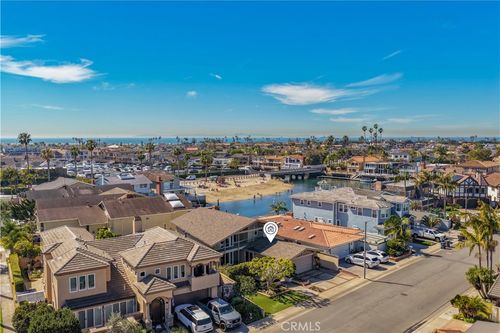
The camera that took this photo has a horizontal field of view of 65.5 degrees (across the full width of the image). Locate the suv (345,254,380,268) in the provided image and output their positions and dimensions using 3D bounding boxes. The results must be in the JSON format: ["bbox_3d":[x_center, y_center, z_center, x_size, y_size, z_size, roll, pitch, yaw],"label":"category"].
[{"bbox_3d":[16.252,12.986,55.941,1.850,1.580,4.700,-4,6,-43],"label":"suv"}]

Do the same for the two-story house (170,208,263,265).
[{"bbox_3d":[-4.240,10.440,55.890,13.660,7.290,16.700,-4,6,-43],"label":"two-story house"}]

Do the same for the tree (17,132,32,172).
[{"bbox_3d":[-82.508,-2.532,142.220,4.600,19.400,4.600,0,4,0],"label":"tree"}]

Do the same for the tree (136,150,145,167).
[{"bbox_3d":[-59.430,-3.120,211.530,4.360,11.180,4.360,0,4,0],"label":"tree"}]

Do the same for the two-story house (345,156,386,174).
[{"bbox_3d":[58.523,-1.154,195.585,19.500,8.500,13.000,1,5,15],"label":"two-story house"}]

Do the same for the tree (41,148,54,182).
[{"bbox_3d":[-74.206,0.333,142.439,4.200,13.600,4.200,0,4,0],"label":"tree"}]

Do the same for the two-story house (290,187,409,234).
[{"bbox_3d":[21.190,8.440,79.960,15.380,7.690,19.730,-4,6,-43],"label":"two-story house"}]

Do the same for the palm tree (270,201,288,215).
[{"bbox_3d":[5.764,9.478,75.943,3.400,5.500,3.400,0,4,0],"label":"palm tree"}]

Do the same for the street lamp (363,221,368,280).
[{"bbox_3d":[14.684,10.582,49.133,0.350,7.410,0.600,-4,6,-43],"label":"street lamp"}]

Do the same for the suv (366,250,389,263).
[{"bbox_3d":[18.440,13.090,58.150,1.800,1.650,4.500,-4,6,-43],"label":"suv"}]

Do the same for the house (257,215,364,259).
[{"bbox_3d":[8.350,11.000,65.370,11.740,4.760,19.940,-4,6,-43],"label":"house"}]

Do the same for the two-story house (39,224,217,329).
[{"bbox_3d":[-13.548,10.798,43.748,16.500,7.800,18.000,-2,5,-29],"label":"two-story house"}]

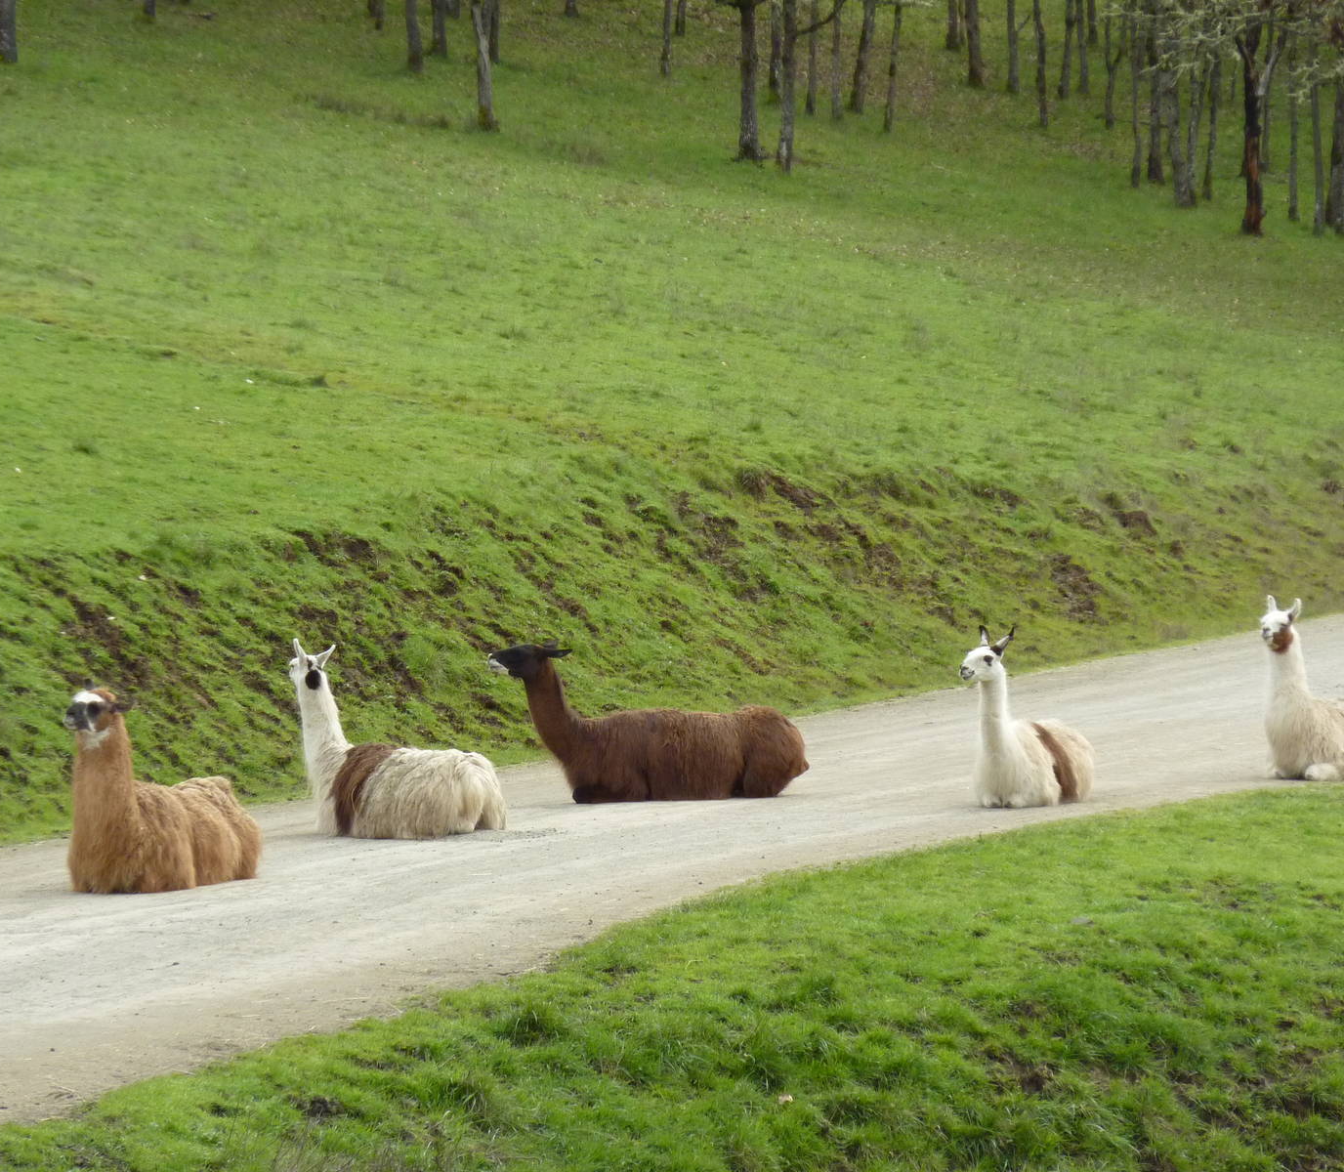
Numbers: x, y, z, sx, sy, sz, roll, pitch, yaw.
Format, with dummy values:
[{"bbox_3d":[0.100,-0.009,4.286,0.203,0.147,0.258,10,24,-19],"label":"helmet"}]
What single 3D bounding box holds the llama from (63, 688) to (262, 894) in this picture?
[{"bbox_3d":[-2.586,1.024,45.000,0.540,1.000,1.350,1,3,29],"label":"llama"}]

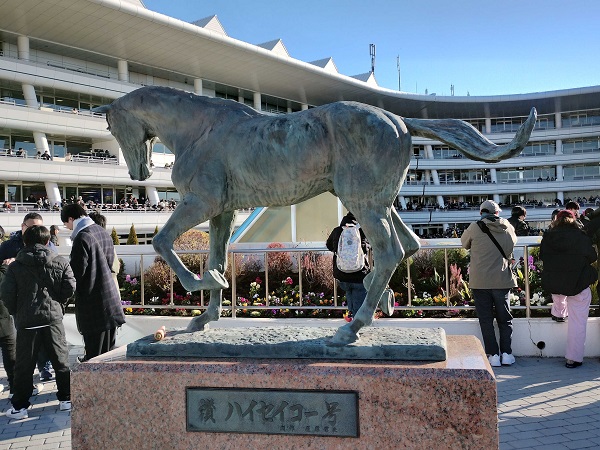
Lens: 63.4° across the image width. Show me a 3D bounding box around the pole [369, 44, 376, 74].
[{"bbox_3d":[12.284,-27.711,82.000,1.000,5.700,0.900,-1,-1,9],"label":"pole"}]

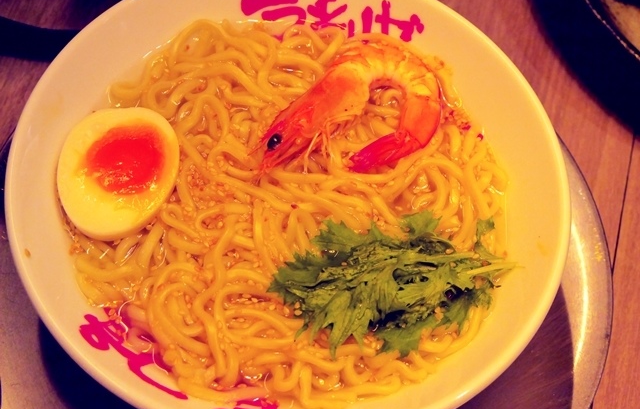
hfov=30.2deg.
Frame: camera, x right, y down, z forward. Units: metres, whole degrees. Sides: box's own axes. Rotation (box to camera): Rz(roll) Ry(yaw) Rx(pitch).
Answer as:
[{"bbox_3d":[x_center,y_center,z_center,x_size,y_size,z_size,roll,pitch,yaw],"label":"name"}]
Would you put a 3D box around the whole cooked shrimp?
[{"bbox_3d":[0.012,-0.030,0.458,0.053,0.021,0.087,39,66,17],"label":"whole cooked shrimp"}]

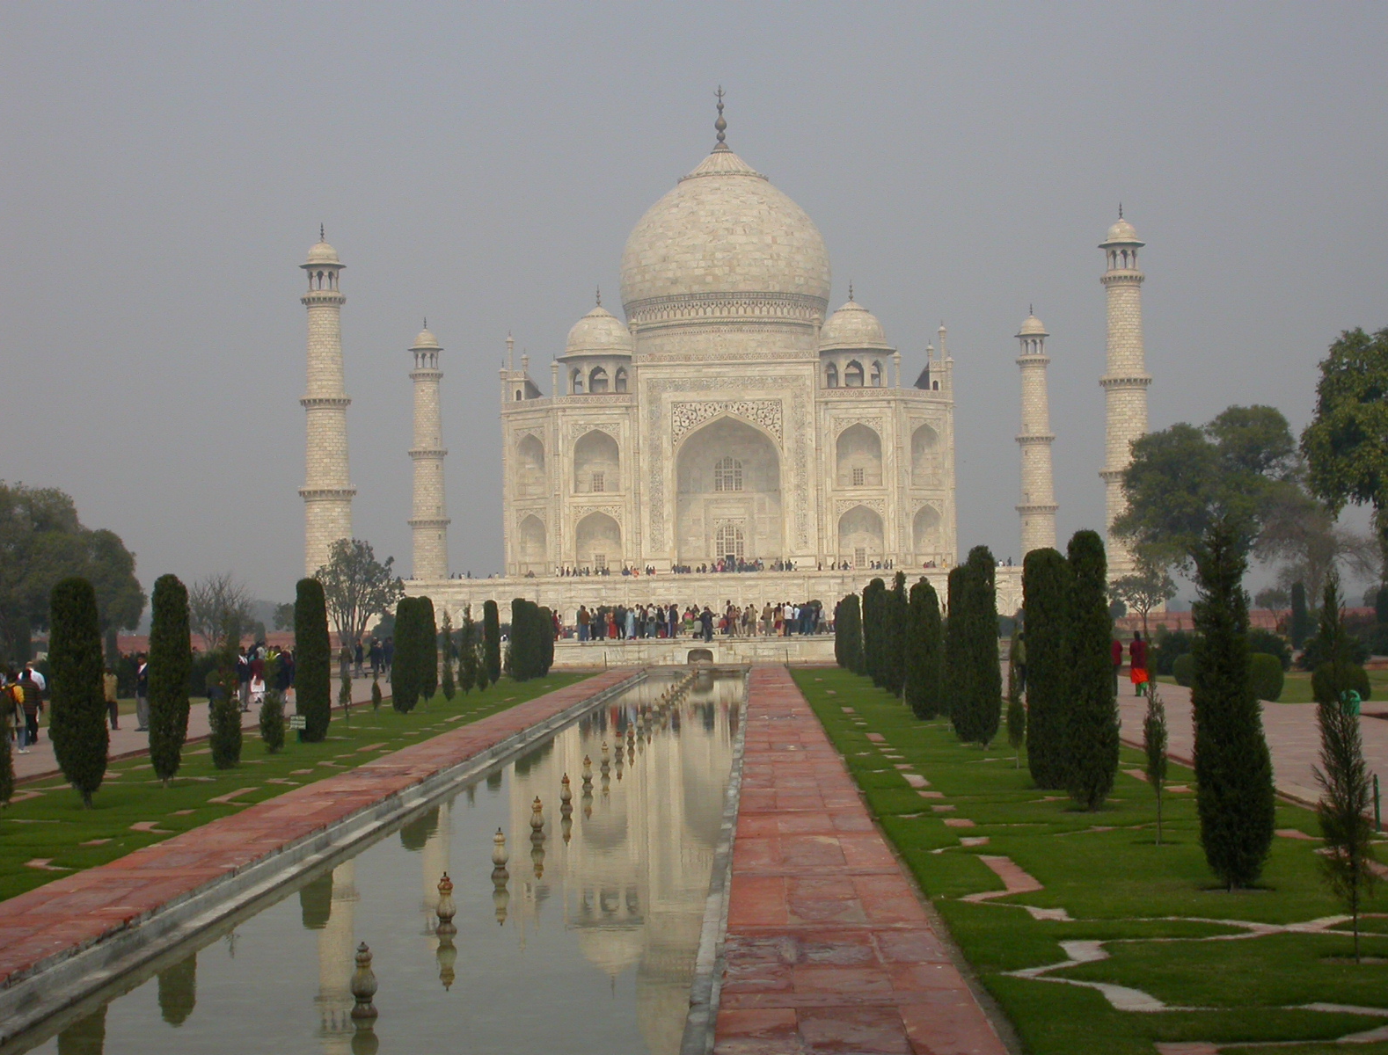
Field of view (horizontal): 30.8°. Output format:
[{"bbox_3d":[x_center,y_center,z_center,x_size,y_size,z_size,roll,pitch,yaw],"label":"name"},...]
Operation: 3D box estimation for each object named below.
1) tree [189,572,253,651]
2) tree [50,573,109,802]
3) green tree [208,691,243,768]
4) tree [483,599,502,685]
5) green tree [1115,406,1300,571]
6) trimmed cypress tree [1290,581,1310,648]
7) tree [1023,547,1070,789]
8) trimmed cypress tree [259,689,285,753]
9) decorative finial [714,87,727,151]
[{"bbox_3d":[-35.784,6.674,190.788,4.890,6.606,4.890,-1,-2,1],"label":"tree"},{"bbox_3d":[-8.570,2.293,35.089,0.825,3.194,0.825,-1,-2,-14],"label":"tree"},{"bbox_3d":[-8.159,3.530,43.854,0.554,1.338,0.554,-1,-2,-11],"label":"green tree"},{"bbox_3d":[-7.113,4.077,89.106,0.641,3.138,0.641,-1,-2,1],"label":"tree"},{"bbox_3d":[30.468,-0.110,149.414,10.992,14.209,10.992,-1,-2,1],"label":"green tree"},{"bbox_3d":[31.727,4.566,132.120,1.037,3.543,1.037,-2,-2,13],"label":"trimmed cypress tree"},{"bbox_3d":[4.580,1.812,32.557,0.642,3.097,0.642,-1,-2,1],"label":"tree"},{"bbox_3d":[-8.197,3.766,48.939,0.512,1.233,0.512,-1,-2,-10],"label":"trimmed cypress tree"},{"bbox_3d":[3.574,-54.571,335.853,1.900,8.701,1.900,-1,-2,1],"label":"decorative finial"}]

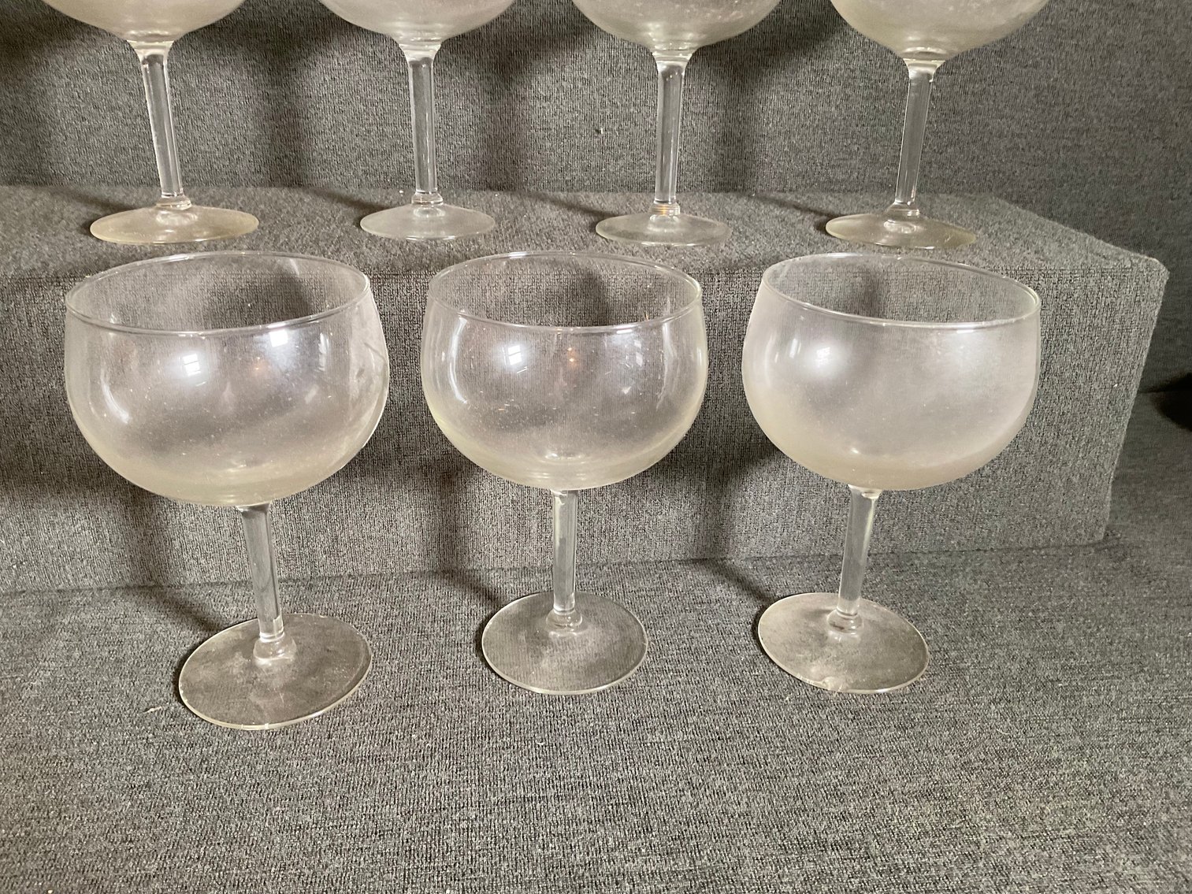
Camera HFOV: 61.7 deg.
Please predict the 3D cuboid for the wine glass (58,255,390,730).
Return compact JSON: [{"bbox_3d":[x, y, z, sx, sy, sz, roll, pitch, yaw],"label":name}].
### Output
[{"bbox_3d":[-0.135,0.019,0.394,0.114,0.167,0.114,1,26,0],"label":"wine glass"}]

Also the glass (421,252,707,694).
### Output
[{"bbox_3d":[-0.013,0.013,0.422,0.114,0.167,0.114,1,26,0],"label":"glass"}]

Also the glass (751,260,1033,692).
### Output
[{"bbox_3d":[0.115,0.013,0.423,0.114,0.167,0.114,1,26,0],"label":"glass"}]

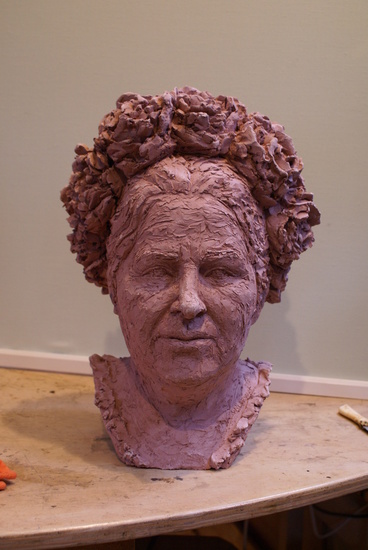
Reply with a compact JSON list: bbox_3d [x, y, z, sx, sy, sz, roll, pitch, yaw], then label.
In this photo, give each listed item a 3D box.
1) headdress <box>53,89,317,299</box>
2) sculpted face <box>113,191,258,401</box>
[{"bbox_3d":[0.009,-0.102,0.880,0.330,0.268,0.195,2,6,-3],"label":"headdress"},{"bbox_3d":[0.002,0.025,0.812,0.171,0.242,0.148,2,6,-3],"label":"sculpted face"}]

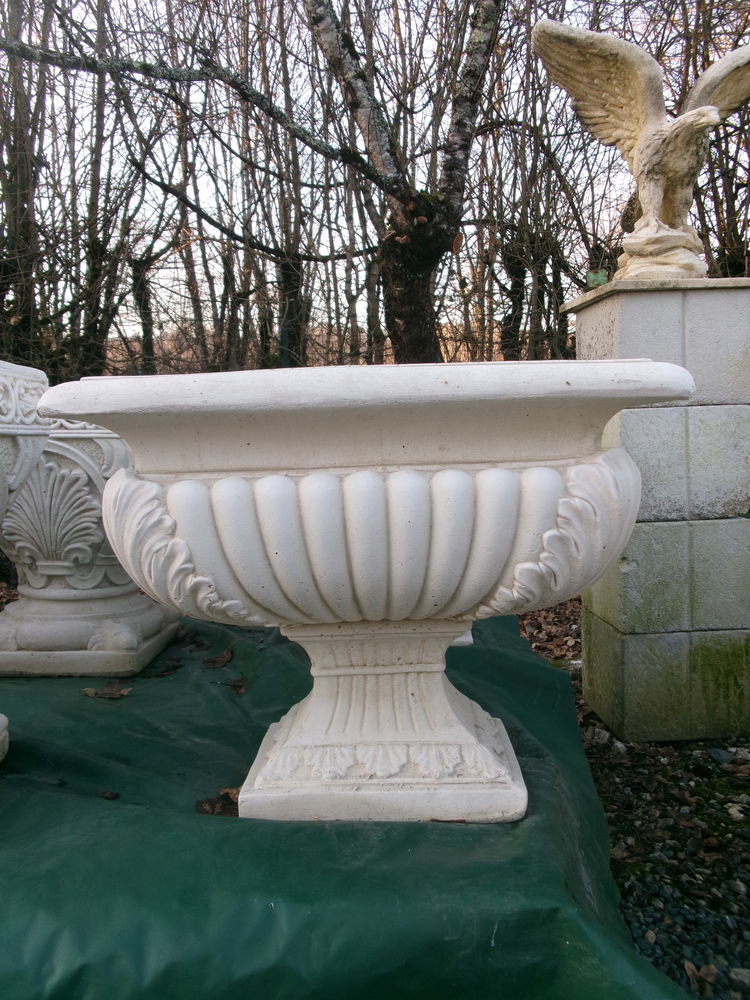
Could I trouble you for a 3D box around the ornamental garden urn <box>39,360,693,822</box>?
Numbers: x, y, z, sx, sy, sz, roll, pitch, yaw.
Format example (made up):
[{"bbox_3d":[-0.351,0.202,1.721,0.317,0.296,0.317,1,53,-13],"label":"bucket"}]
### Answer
[{"bbox_3d":[0.007,0.120,1.147,0.692,0.560,0.577,-2,4,3],"label":"ornamental garden urn"}]

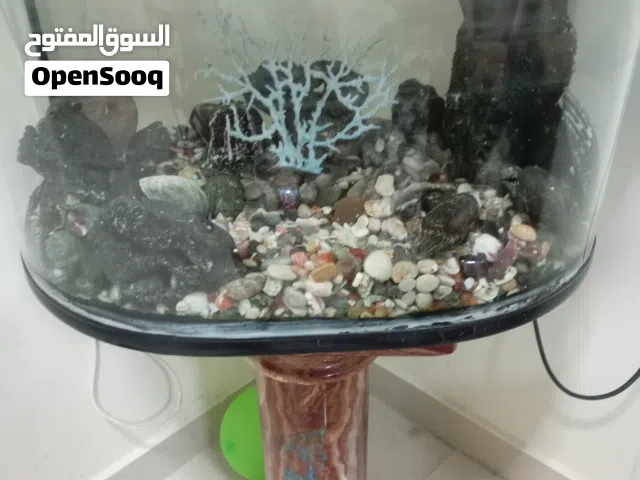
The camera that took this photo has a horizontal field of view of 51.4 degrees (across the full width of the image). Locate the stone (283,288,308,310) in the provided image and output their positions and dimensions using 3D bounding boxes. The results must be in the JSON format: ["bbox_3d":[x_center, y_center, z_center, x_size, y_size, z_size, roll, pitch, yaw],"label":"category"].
[{"bbox_3d":[-0.022,0.053,0.607,0.023,0.017,0.020,9,28,18],"label":"stone"}]

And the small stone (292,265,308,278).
[{"bbox_3d":[-0.020,0.033,0.694,0.016,0.014,0.015,-1,31,0],"label":"small stone"}]

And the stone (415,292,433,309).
[{"bbox_3d":[0.102,0.060,0.655,0.017,0.015,0.016,-1,31,0],"label":"stone"}]

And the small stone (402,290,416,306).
[{"bbox_3d":[0.082,0.053,0.607,0.011,0.011,0.013,-15,30,-26],"label":"small stone"}]

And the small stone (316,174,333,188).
[{"bbox_3d":[0.006,-0.075,0.850,0.022,0.016,0.019,0,28,0],"label":"small stone"}]

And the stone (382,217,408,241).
[{"bbox_3d":[0.079,-0.012,0.698,0.027,0.019,0.022,15,30,26],"label":"stone"}]

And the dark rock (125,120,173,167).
[{"bbox_3d":[-0.214,-0.120,0.830,0.060,0.054,0.048,0,27,0],"label":"dark rock"}]

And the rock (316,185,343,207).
[{"bbox_3d":[0.011,-0.051,0.765,0.030,0.024,0.022,0,27,0],"label":"rock"}]

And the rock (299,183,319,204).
[{"bbox_3d":[-0.014,-0.058,0.823,0.024,0.027,0.022,-1,31,0],"label":"rock"}]

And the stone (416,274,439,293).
[{"bbox_3d":[0.110,0.045,0.677,0.023,0.018,0.020,-1,31,0],"label":"stone"}]

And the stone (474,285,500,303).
[{"bbox_3d":[0.169,0.054,0.672,0.026,0.017,0.020,-1,30,0],"label":"stone"}]

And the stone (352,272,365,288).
[{"bbox_3d":[0.038,0.040,0.655,0.012,0.015,0.011,0,27,0],"label":"stone"}]

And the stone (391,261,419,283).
[{"bbox_3d":[0.090,0.034,0.700,0.027,0.023,0.024,0,28,0],"label":"stone"}]

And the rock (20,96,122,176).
[{"bbox_3d":[-0.271,-0.111,0.720,0.103,0.082,0.085,0,27,0],"label":"rock"}]

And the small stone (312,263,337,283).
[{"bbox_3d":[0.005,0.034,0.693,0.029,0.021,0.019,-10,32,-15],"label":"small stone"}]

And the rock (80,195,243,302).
[{"bbox_3d":[-0.169,0.012,0.720,0.155,0.085,0.110,5,31,10],"label":"rock"}]

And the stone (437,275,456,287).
[{"bbox_3d":[0.119,0.038,0.628,0.019,0.010,0.012,7,28,13],"label":"stone"}]

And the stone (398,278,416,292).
[{"bbox_3d":[0.089,0.046,0.681,0.018,0.013,0.017,-1,30,0],"label":"stone"}]

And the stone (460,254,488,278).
[{"bbox_3d":[0.164,0.028,0.710,0.032,0.025,0.028,0,28,0],"label":"stone"}]

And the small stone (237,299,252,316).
[{"bbox_3d":[-0.068,0.060,0.597,0.014,0.013,0.014,0,27,0],"label":"small stone"}]

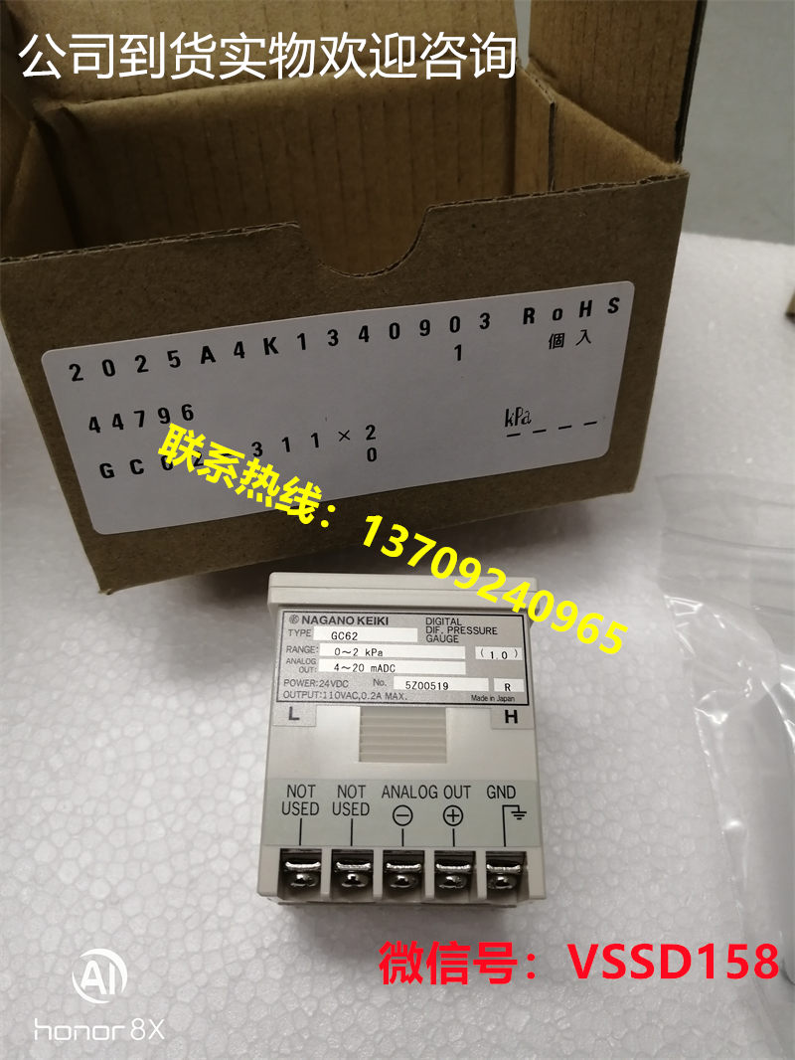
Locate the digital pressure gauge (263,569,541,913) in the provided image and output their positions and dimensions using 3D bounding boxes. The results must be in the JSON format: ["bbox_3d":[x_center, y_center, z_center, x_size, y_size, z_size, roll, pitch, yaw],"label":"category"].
[{"bbox_3d":[0.001,0.054,0.203,0.061,0.061,0.070,1,67,0],"label":"digital pressure gauge"}]

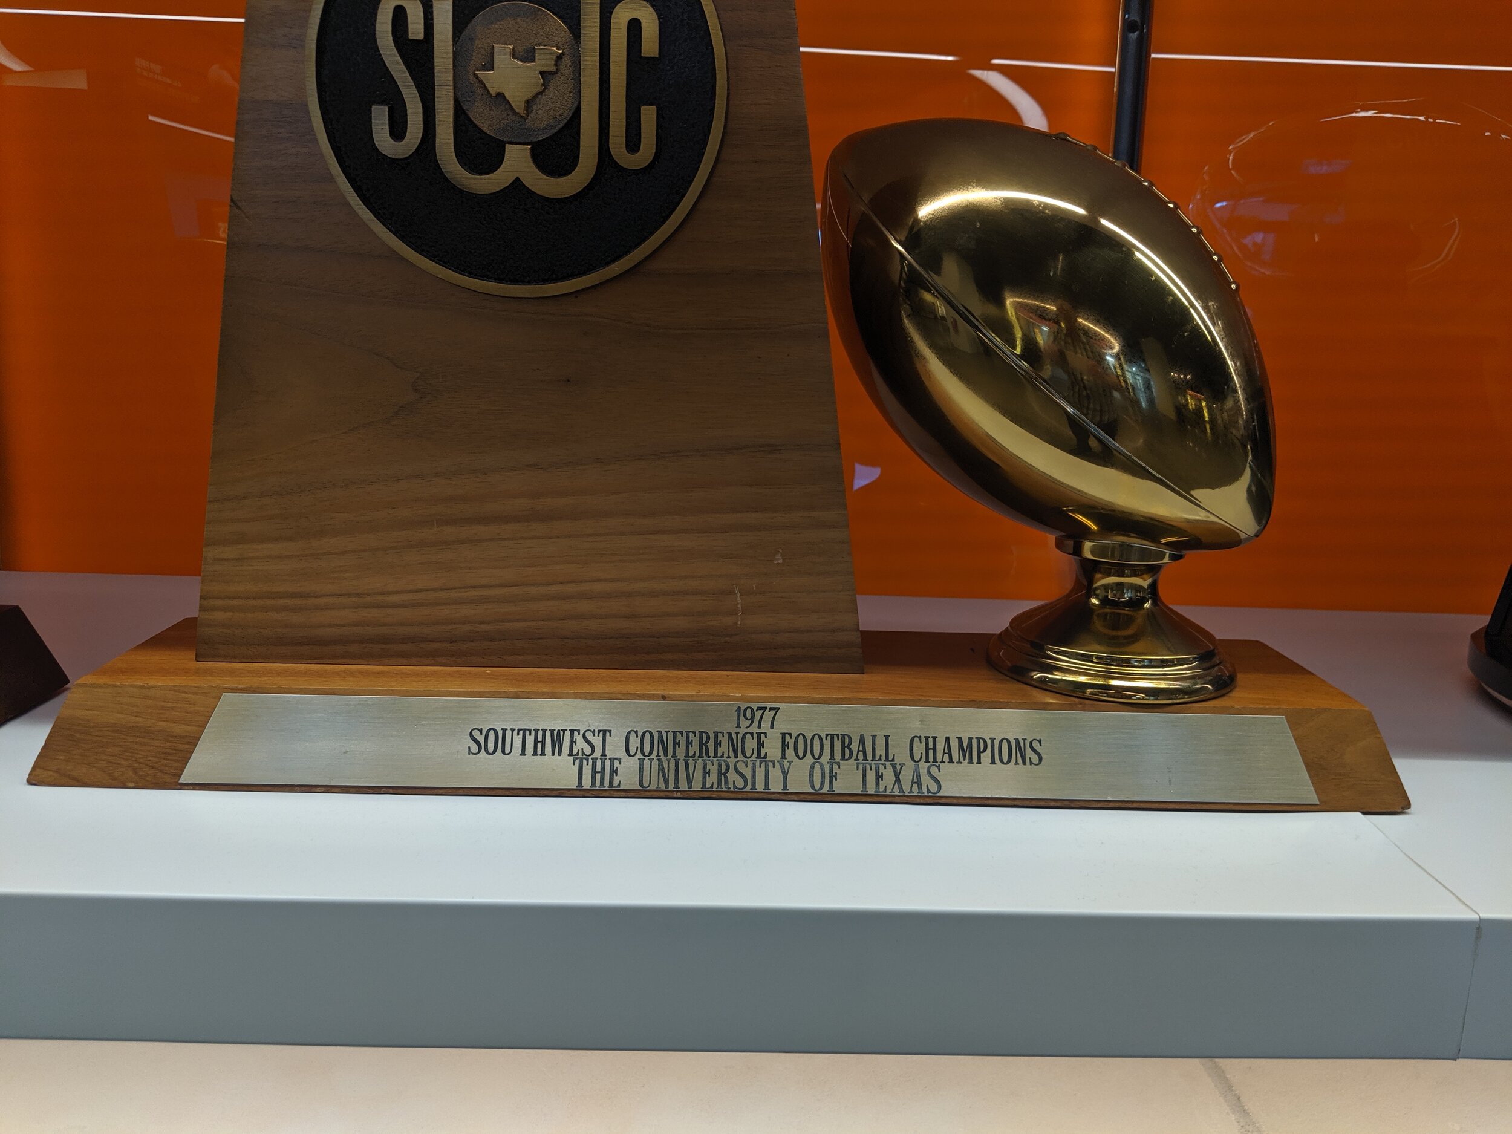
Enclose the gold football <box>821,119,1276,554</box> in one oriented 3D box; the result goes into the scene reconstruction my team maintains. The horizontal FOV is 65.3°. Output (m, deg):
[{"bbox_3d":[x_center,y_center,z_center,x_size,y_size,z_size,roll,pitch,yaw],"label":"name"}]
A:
[{"bbox_3d":[0.139,-0.114,0.578,0.284,0.165,0.165,46,28,11],"label":"gold football"}]

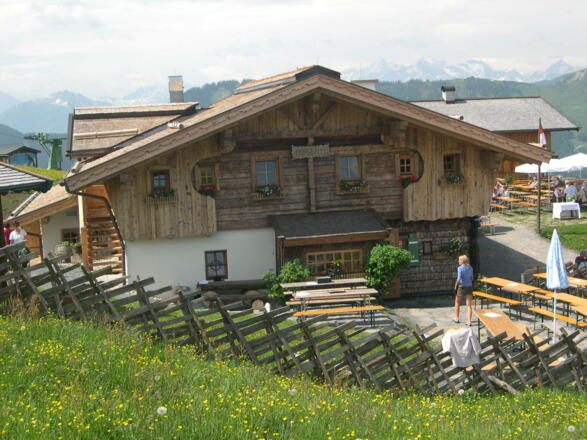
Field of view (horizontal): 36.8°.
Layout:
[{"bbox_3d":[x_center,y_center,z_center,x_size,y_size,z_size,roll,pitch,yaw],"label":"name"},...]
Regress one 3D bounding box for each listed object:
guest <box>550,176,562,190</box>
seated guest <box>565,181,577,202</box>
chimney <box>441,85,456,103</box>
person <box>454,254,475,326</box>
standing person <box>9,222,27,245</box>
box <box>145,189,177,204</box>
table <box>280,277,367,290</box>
[{"bbox_3d":[15.513,-1.799,52.000,0.680,1.280,0.520,1,7,30],"label":"guest"},{"bbox_3d":[14.925,-1.428,47.500,0.550,1.280,0.700,-3,6,-10],"label":"seated guest"},{"bbox_3d":[8.791,-7.146,50.000,0.630,1.050,0.630,-4,8,-11],"label":"chimney"},{"bbox_3d":[4.216,1.731,21.800,0.500,1.680,0.360,-3,6,-8],"label":"person"},{"bbox_3d":[-7.558,0.896,24.320,0.500,1.700,0.320,-3,8,-6],"label":"standing person"},{"bbox_3d":[-3.500,-0.611,23.200,0.820,0.360,0.260,-4,8,-14],"label":"box"},{"bbox_3d":[0.817,2.017,23.052,2.200,0.750,0.500,-3,8,-9],"label":"table"}]

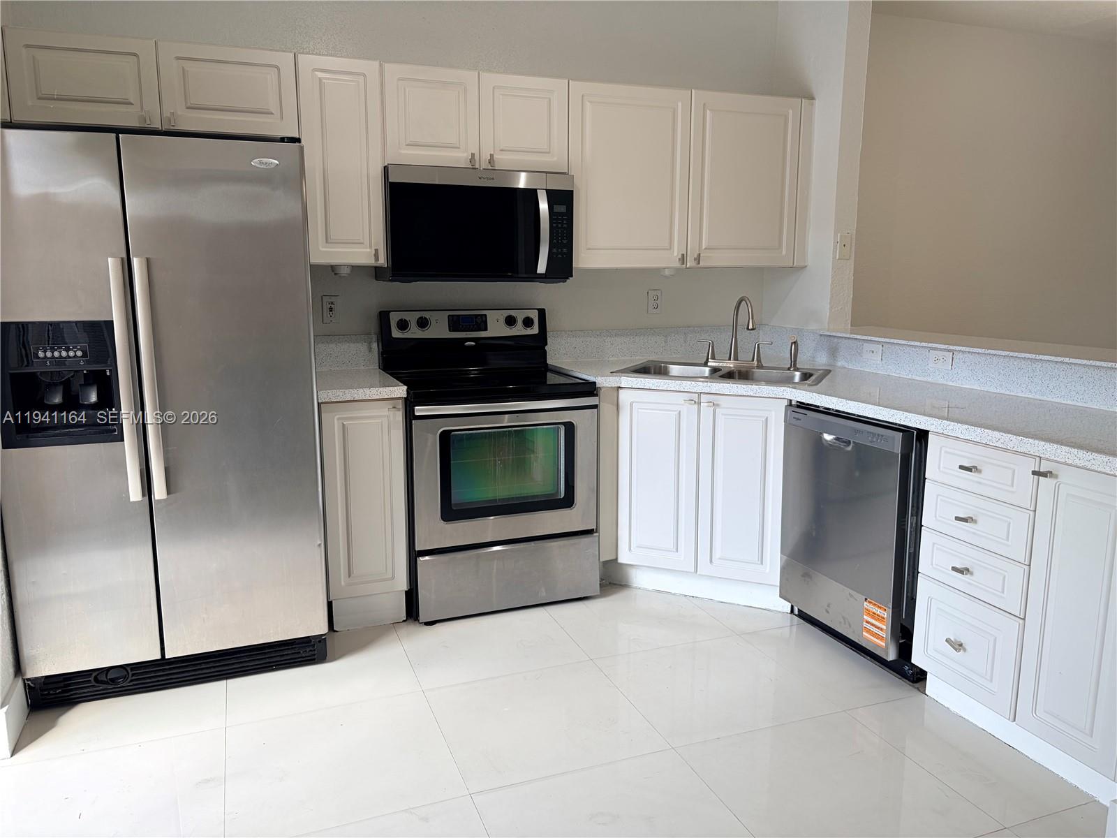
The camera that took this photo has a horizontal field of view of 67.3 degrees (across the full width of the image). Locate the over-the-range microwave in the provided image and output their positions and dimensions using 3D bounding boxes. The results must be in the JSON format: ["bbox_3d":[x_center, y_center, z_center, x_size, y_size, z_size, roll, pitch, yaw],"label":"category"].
[{"bbox_3d":[-0.361,-0.802,3.540,0.760,0.435,0.405,-4,10,-21],"label":"over-the-range microwave"}]

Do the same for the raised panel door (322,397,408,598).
[{"bbox_3d":[-0.718,0.303,3.120,0.290,0.743,0.020,-4,10,-20],"label":"raised panel door"}]

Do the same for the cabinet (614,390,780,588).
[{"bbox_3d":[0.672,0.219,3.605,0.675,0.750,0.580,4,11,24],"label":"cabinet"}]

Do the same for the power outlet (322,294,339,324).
[{"bbox_3d":[-0.968,-0.465,3.576,0.072,0.117,0.009,-4,10,-21],"label":"power outlet"}]

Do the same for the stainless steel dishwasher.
[{"bbox_3d":[1.236,0.397,3.033,0.600,0.850,0.600,-4,10,-21],"label":"stainless steel dishwasher"}]

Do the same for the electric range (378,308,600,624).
[{"bbox_3d":[-0.302,0.138,3.565,0.760,1.175,0.690,-4,10,-21],"label":"electric range"}]

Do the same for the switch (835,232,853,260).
[{"bbox_3d":[1.319,-0.792,3.862,0.071,0.116,0.009,-4,10,-21],"label":"switch"}]

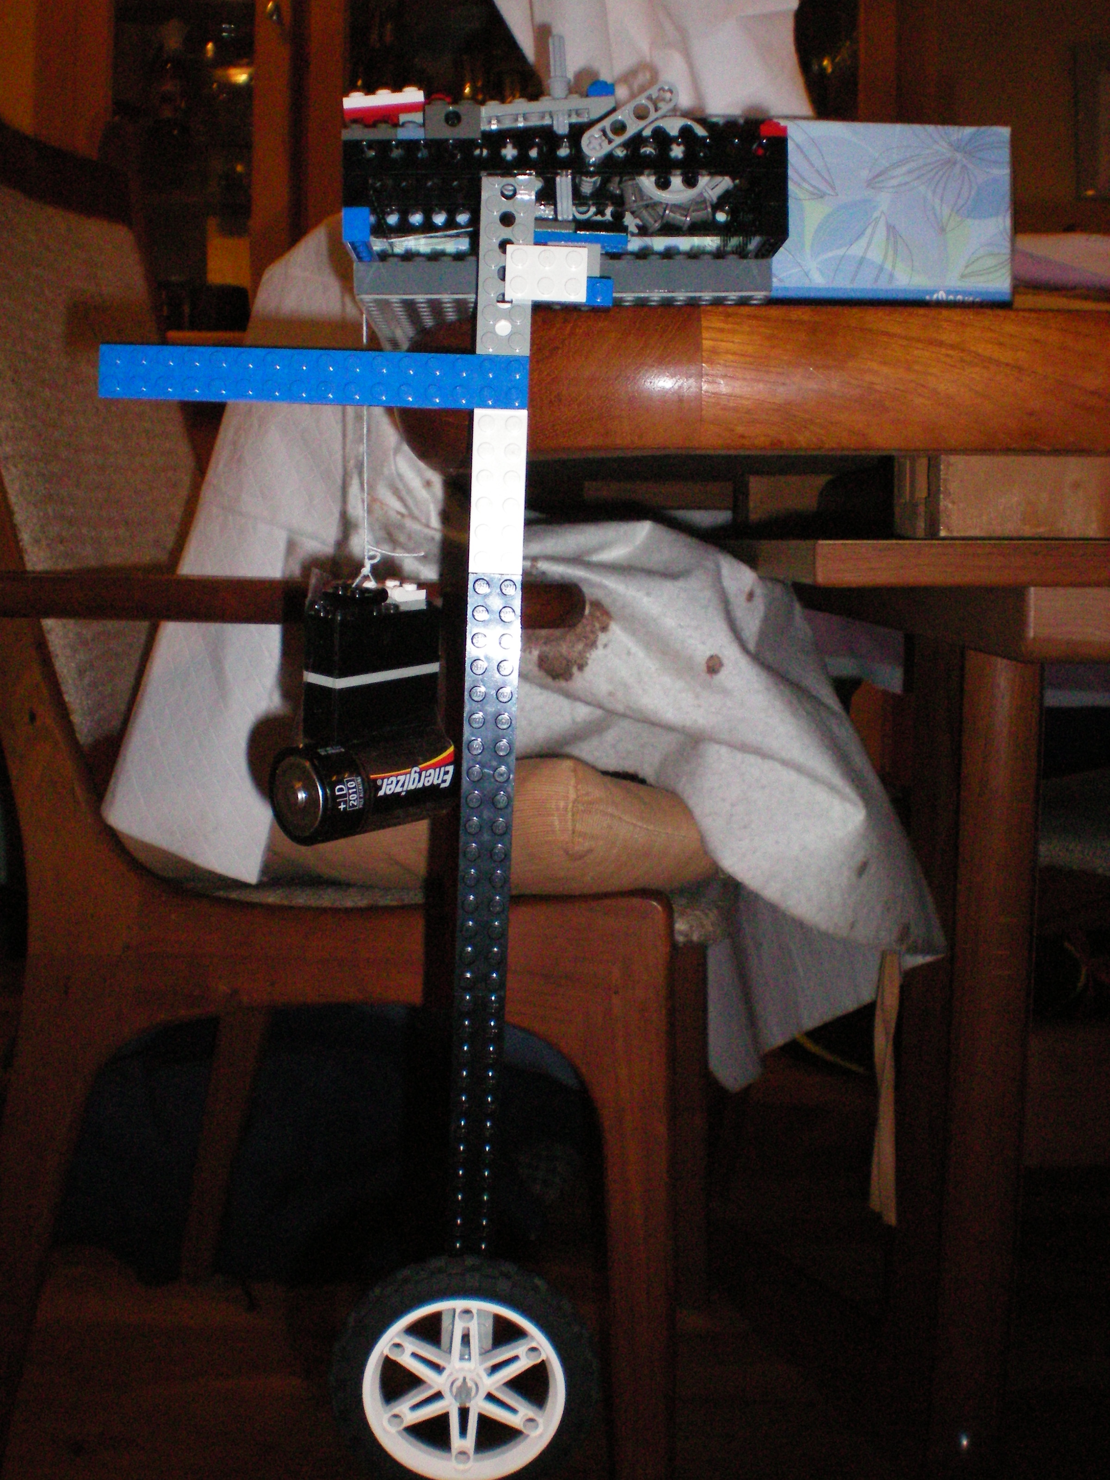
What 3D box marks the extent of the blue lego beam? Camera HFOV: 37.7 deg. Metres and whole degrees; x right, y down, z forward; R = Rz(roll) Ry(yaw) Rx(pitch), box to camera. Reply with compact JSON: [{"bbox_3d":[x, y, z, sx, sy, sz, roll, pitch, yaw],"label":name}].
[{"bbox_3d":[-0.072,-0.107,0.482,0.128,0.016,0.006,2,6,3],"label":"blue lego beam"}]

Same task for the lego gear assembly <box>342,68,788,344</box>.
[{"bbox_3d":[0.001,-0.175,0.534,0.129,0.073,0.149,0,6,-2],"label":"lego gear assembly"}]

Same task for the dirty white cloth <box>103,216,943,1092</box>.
[{"bbox_3d":[-0.020,-0.059,1.160,0.560,0.570,0.360,0,6,0],"label":"dirty white cloth"}]

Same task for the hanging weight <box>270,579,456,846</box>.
[{"bbox_3d":[-0.062,-0.009,0.552,0.034,0.083,0.060,13,16,39],"label":"hanging weight"}]

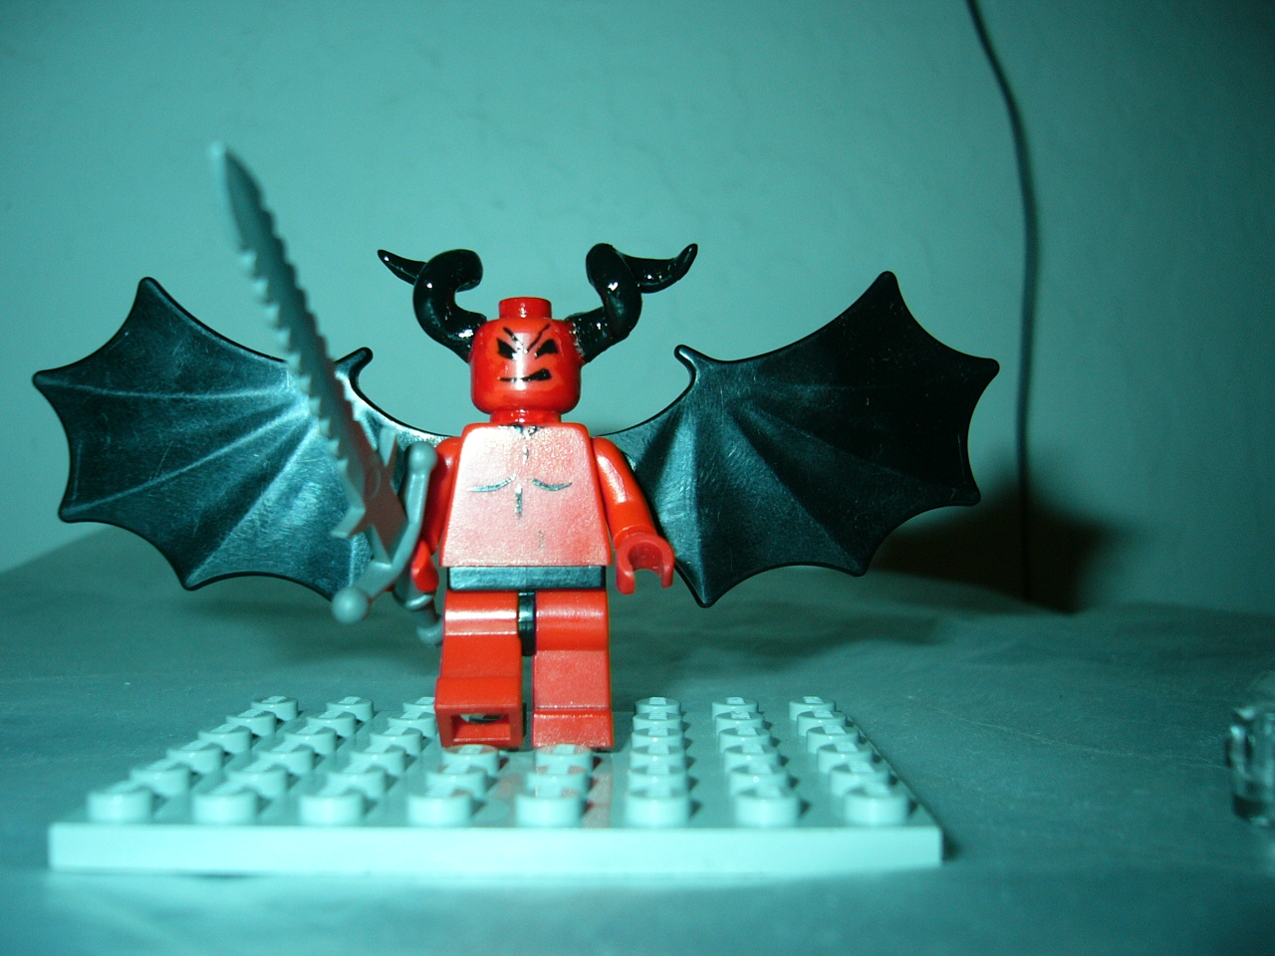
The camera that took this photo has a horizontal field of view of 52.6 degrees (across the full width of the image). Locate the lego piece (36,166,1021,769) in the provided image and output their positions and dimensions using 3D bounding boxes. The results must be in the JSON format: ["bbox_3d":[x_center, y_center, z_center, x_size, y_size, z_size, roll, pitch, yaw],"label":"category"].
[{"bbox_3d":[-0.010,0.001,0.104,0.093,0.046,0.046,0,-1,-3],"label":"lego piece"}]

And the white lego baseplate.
[{"bbox_3d":[-0.010,0.026,0.114,0.064,0.005,0.048,0,-1,1],"label":"white lego baseplate"}]

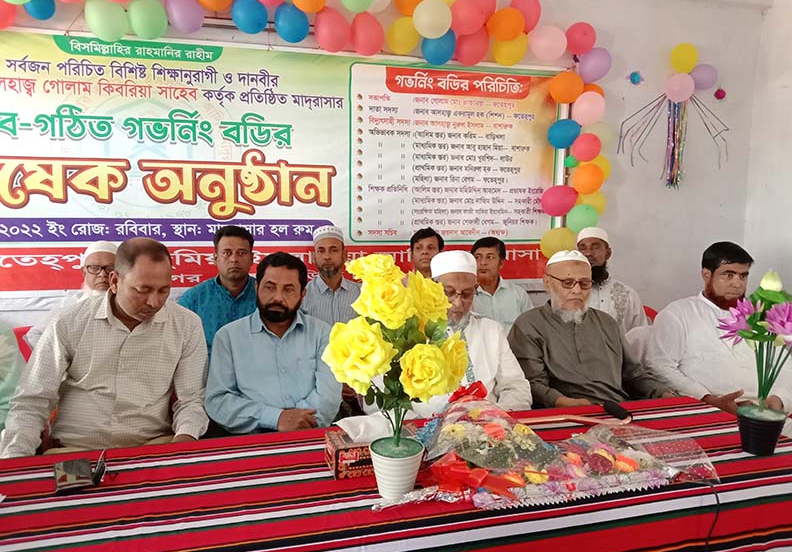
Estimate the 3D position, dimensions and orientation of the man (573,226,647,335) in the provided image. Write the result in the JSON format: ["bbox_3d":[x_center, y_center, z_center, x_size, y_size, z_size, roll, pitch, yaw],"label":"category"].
[{"bbox_3d":[1.004,0.419,2.919,0.540,1.300,0.700,0,8,-3],"label":"man"}]

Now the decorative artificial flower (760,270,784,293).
[{"bbox_3d":[1.013,0.015,1.600,0.058,0.064,0.058,4,8,24],"label":"decorative artificial flower"}]

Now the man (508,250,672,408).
[{"bbox_3d":[0.666,0.545,2.129,0.570,1.260,0.720,0,8,-9],"label":"man"}]

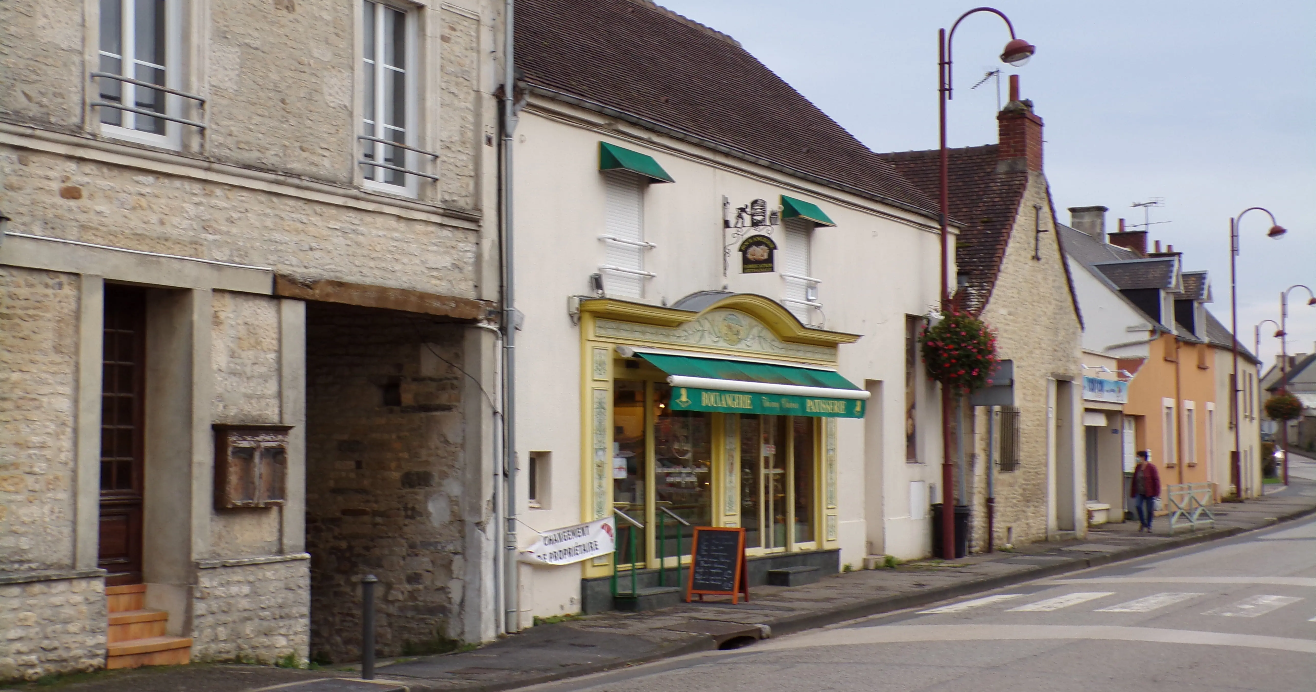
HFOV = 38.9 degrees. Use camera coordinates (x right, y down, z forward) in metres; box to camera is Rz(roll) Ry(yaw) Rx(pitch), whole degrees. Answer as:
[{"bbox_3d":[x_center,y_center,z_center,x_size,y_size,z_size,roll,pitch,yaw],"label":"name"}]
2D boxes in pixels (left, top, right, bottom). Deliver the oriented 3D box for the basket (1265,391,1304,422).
[{"bbox_3d":[26.117,2.507,77.640,1.500,1.300,1.350,-1,-4,20],"label":"basket"}]

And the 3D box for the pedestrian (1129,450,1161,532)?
[{"bbox_3d":[9.604,2.860,36.849,0.550,1.635,0.450,-3,-4,38],"label":"pedestrian"}]

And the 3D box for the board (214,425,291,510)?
[{"bbox_3d":[-3.249,0.972,14.967,0.160,0.680,0.780,-2,-4,29],"label":"board"}]

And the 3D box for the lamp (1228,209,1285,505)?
[{"bbox_3d":[17.431,0.181,54.053,1.480,8.420,0.540,-2,-4,24],"label":"lamp"}]

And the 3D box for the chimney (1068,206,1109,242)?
[{"bbox_3d":[11.275,-3.183,48.872,0.950,1.050,0.800,-2,-4,29],"label":"chimney"}]

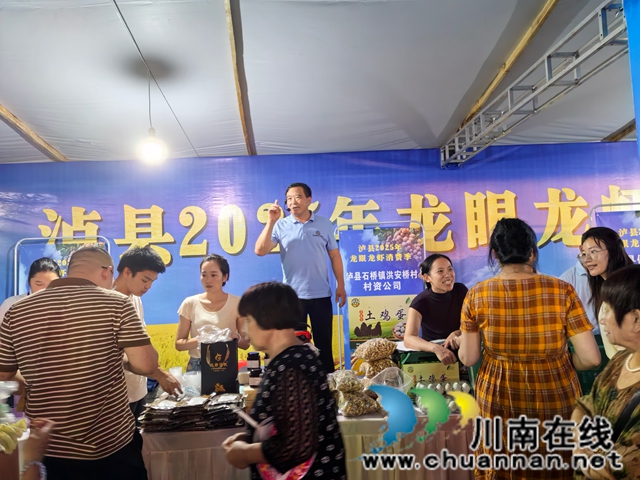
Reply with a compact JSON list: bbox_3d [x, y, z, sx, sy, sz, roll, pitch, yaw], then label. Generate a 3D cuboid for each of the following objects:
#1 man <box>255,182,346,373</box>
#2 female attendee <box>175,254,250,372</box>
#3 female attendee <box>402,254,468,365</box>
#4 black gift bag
[{"bbox_3d":[-0.098,0.455,3.327,0.620,1.700,0.400,-3,-5,7],"label":"man"},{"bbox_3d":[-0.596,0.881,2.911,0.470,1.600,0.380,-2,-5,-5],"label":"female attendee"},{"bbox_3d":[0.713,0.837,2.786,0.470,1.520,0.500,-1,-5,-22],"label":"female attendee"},{"bbox_3d":[-0.547,0.706,2.750,0.205,0.310,0.090,-2,-5,-3],"label":"black gift bag"}]

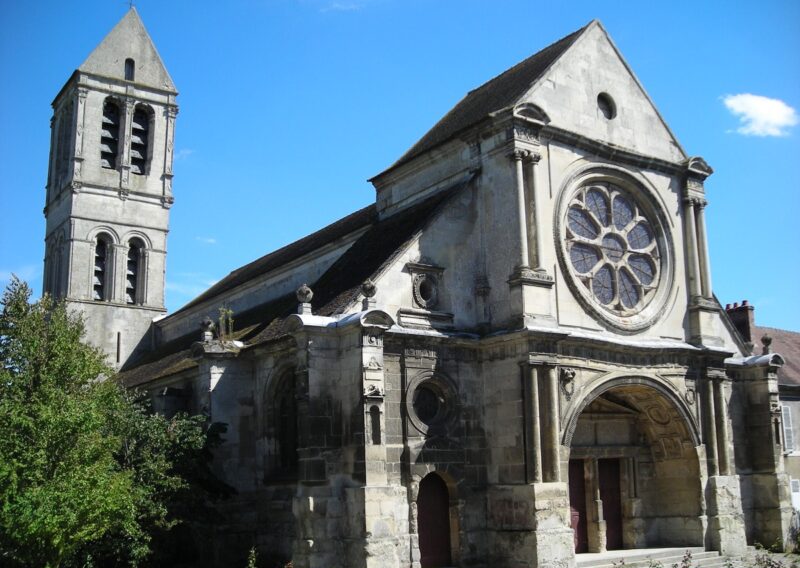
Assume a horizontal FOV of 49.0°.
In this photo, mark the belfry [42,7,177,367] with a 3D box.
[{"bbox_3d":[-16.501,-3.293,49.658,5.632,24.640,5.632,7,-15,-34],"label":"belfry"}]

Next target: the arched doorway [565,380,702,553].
[{"bbox_3d":[6.619,5.500,26.647,6.028,5.104,1.408,7,-15,-34],"label":"arched doorway"}]

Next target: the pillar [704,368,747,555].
[{"bbox_3d":[10.410,5.753,28.664,1.276,5.808,0.686,7,-15,-34],"label":"pillar"}]

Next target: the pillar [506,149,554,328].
[{"bbox_3d":[3.747,-1.310,25.517,1.232,5.280,0.660,7,-15,-34],"label":"pillar"}]

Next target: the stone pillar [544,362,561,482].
[{"bbox_3d":[4.265,3.918,24.546,0.334,3.168,0.334,-1,-12,0],"label":"stone pillar"}]

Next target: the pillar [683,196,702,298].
[{"bbox_3d":[9.983,-1.265,29.904,0.343,3.520,0.343,7,-15,-34],"label":"pillar"}]

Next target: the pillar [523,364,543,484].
[{"bbox_3d":[3.675,3.841,24.137,0.361,3.186,0.361,-1,-12,0],"label":"pillar"}]

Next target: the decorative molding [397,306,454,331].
[{"bbox_3d":[0.742,1.011,24.787,1.936,0.502,0.352,7,-15,-34],"label":"decorative molding"}]

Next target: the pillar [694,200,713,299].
[{"bbox_3d":[10.479,-1.226,30.253,0.343,3.476,0.343,7,-15,-34],"label":"pillar"}]

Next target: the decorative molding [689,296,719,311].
[{"bbox_3d":[10.196,0.712,29.613,1.188,0.422,0.528,7,-15,-34],"label":"decorative molding"}]

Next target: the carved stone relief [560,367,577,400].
[{"bbox_3d":[4.873,2.875,25.232,0.572,0.968,0.220,7,-15,-34],"label":"carved stone relief"}]

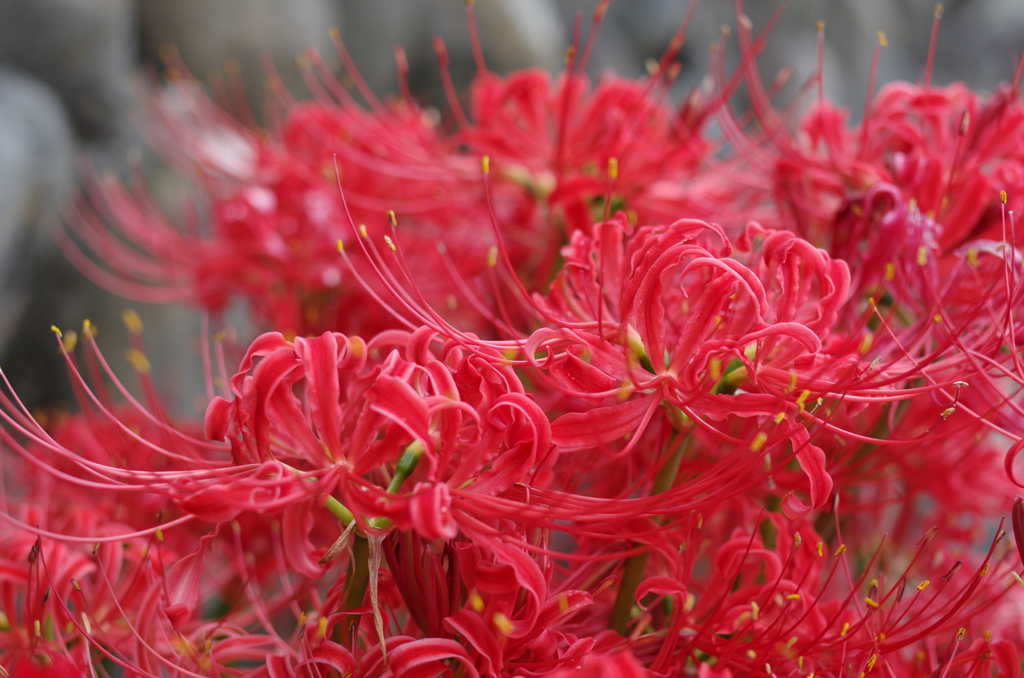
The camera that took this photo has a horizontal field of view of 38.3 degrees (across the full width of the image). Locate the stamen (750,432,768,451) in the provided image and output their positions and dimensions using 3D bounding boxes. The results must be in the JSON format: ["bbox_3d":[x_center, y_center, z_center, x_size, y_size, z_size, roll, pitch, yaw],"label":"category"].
[{"bbox_3d":[0.056,0.023,0.335,0.002,0.004,0.002,32,0,0],"label":"stamen"}]

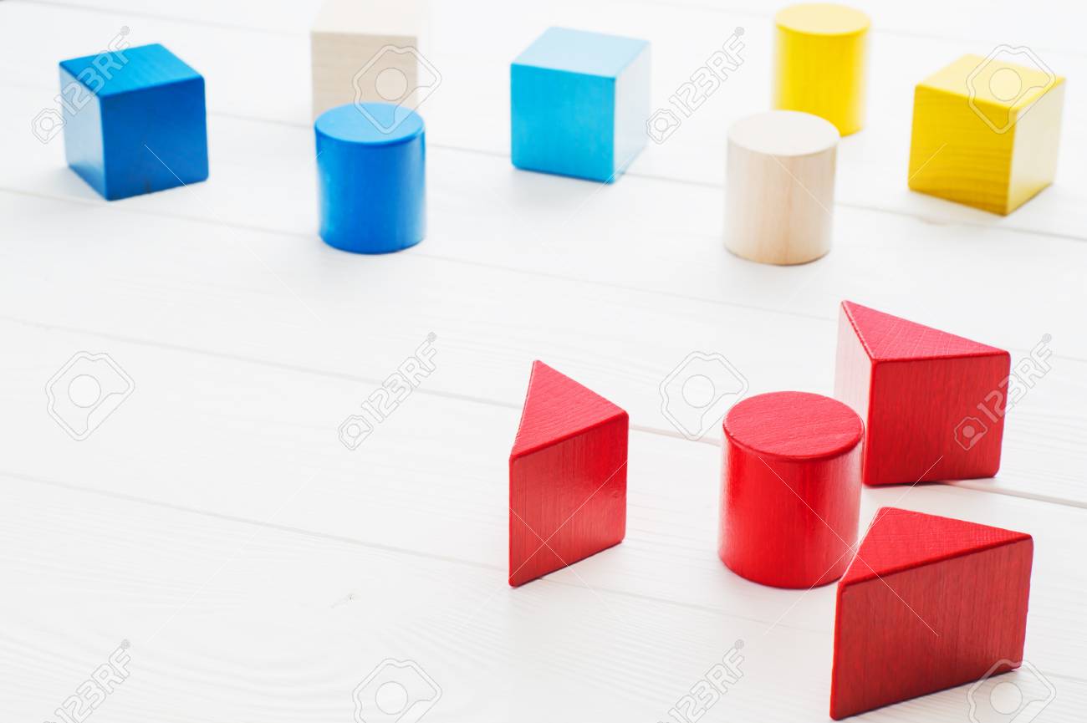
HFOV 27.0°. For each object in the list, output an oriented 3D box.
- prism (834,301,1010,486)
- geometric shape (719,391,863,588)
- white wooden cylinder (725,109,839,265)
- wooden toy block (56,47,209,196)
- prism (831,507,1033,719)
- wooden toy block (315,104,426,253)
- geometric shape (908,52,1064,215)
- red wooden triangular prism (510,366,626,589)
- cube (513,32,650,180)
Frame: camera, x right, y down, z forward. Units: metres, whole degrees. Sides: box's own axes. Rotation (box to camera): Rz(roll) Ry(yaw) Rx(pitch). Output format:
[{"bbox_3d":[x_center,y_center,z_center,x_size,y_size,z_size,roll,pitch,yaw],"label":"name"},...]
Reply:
[{"bbox_3d":[0.106,0.008,0.641,0.039,0.039,0.038,-4,28,-7],"label":"prism"},{"bbox_3d":[0.065,0.033,0.592,0.036,0.040,0.036,3,28,6],"label":"geometric shape"},{"bbox_3d":[0.080,-0.059,0.766,0.037,0.041,0.037,3,28,6],"label":"white wooden cylinder"},{"bbox_3d":[-0.148,-0.087,0.820,0.040,0.040,0.040,-16,31,-27],"label":"wooden toy block"},{"bbox_3d":[0.087,0.058,0.546,0.054,0.038,0.026,-11,30,-21],"label":"prism"},{"bbox_3d":[-0.059,-0.063,0.774,0.037,0.041,0.037,-2,28,-4],"label":"wooden toy block"},{"bbox_3d":[0.159,-0.081,0.811,0.040,0.040,0.040,19,33,31],"label":"geometric shape"},{"bbox_3d":[-0.005,0.029,0.600,0.039,0.039,0.038,-20,33,-33],"label":"red wooden triangular prism"},{"bbox_3d":[0.014,-0.095,0.835,0.040,0.040,0.040,10,29,18],"label":"cube"}]

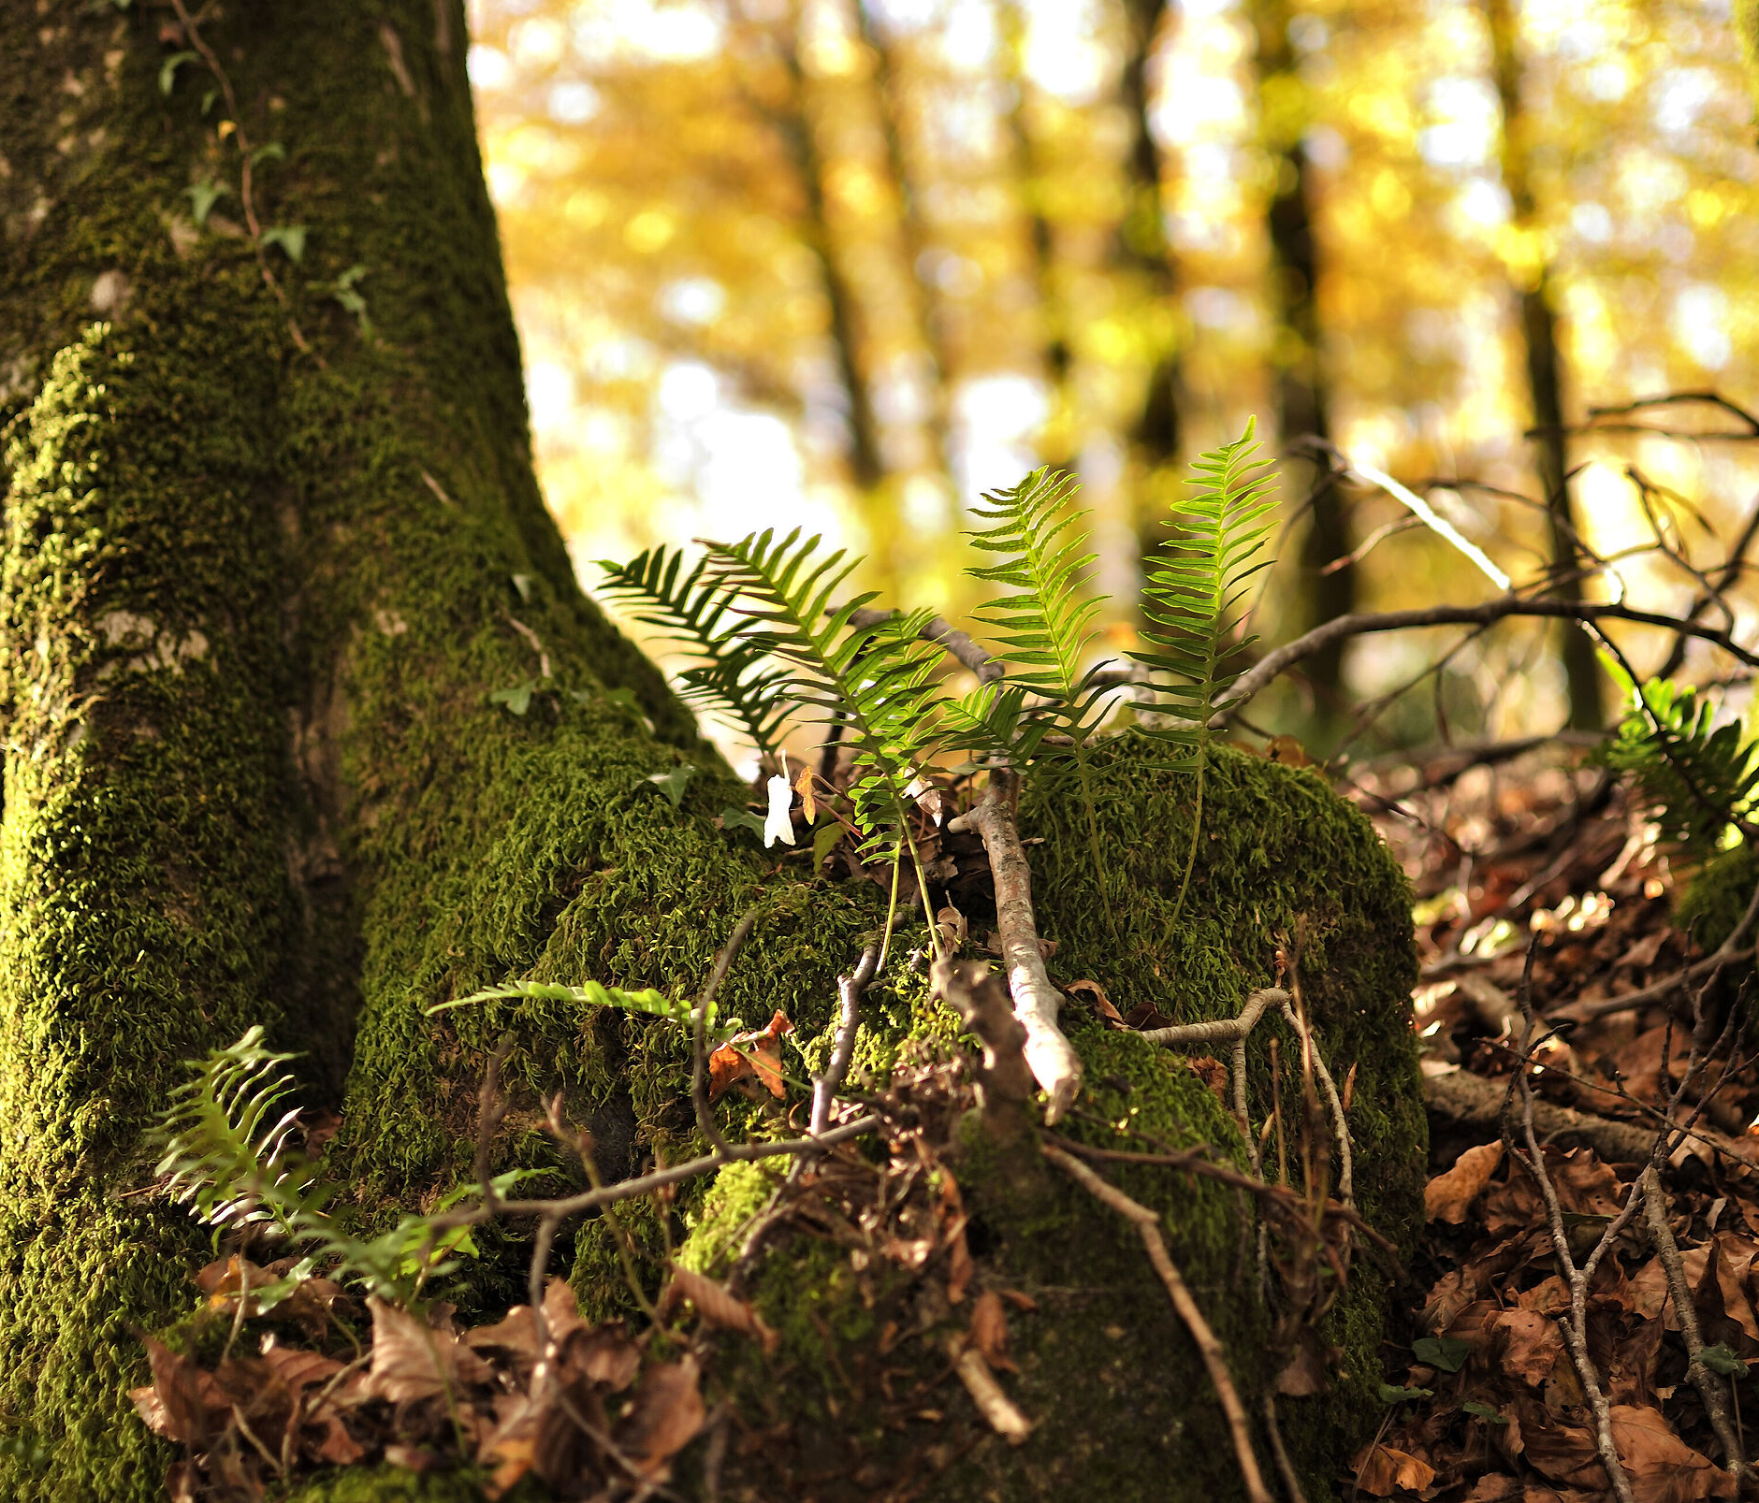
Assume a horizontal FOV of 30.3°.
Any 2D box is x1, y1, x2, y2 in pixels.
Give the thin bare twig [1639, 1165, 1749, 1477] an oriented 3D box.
[{"bbox_3d":[0.437,0.302,1.750,0.025,0.022,0.252,0,29,2],"label":"thin bare twig"}]

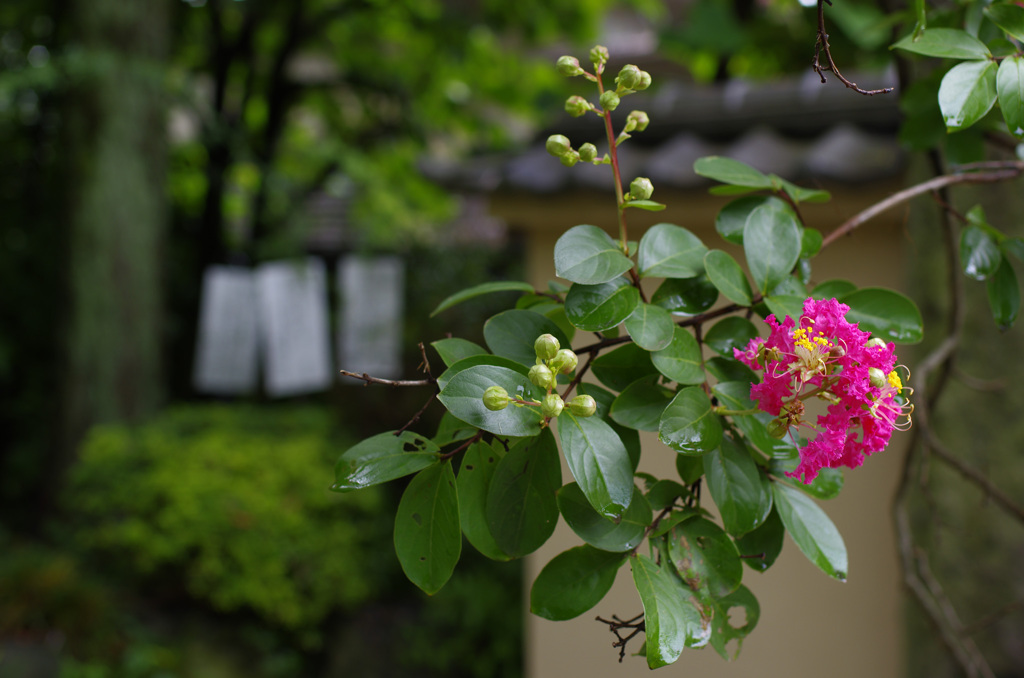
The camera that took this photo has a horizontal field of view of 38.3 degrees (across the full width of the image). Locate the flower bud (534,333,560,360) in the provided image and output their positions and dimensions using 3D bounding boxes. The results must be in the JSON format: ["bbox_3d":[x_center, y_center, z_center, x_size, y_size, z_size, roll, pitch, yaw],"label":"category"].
[{"bbox_3d":[0.013,0.003,0.541,0.009,0.010,0.009,-6,24,2],"label":"flower bud"}]

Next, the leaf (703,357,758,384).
[{"bbox_3d":[0.108,0.017,0.711,0.037,0.024,0.009,24,-29,-6],"label":"leaf"}]

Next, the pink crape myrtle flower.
[{"bbox_3d":[0.115,0.019,0.545,0.062,0.066,0.052,0,0,-6],"label":"pink crape myrtle flower"}]

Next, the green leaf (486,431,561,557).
[{"bbox_3d":[0.007,0.057,0.557,0.025,0.052,0.007,13,-6,8],"label":"green leaf"}]

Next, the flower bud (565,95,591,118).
[{"bbox_3d":[0.026,-0.091,0.580,0.009,0.009,0.009,7,0,-32],"label":"flower bud"}]

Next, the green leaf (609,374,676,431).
[{"bbox_3d":[0.060,0.030,0.674,0.032,0.026,0.007,-17,-25,-2],"label":"green leaf"}]

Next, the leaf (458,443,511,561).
[{"bbox_3d":[-0.010,0.065,0.590,0.023,0.050,0.007,-14,0,3],"label":"leaf"}]

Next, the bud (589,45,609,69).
[{"bbox_3d":[0.039,-0.127,0.664,0.009,0.010,0.009,-5,-32,-3],"label":"bud"}]

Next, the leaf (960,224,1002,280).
[{"bbox_3d":[0.238,-0.044,0.749,0.019,0.032,0.007,-15,-25,3],"label":"leaf"}]

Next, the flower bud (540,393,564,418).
[{"bbox_3d":[0.015,0.026,0.560,0.009,0.009,0.009,0,-24,0],"label":"flower bud"}]

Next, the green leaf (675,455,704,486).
[{"bbox_3d":[0.078,0.053,0.640,0.015,0.020,0.006,-20,-25,19],"label":"green leaf"}]

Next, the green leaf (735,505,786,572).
[{"bbox_3d":[0.095,0.071,0.562,0.019,0.037,0.007,4,-8,7],"label":"green leaf"}]

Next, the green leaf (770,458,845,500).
[{"bbox_3d":[0.120,0.057,0.600,0.030,0.006,0.019,10,47,24],"label":"green leaf"}]

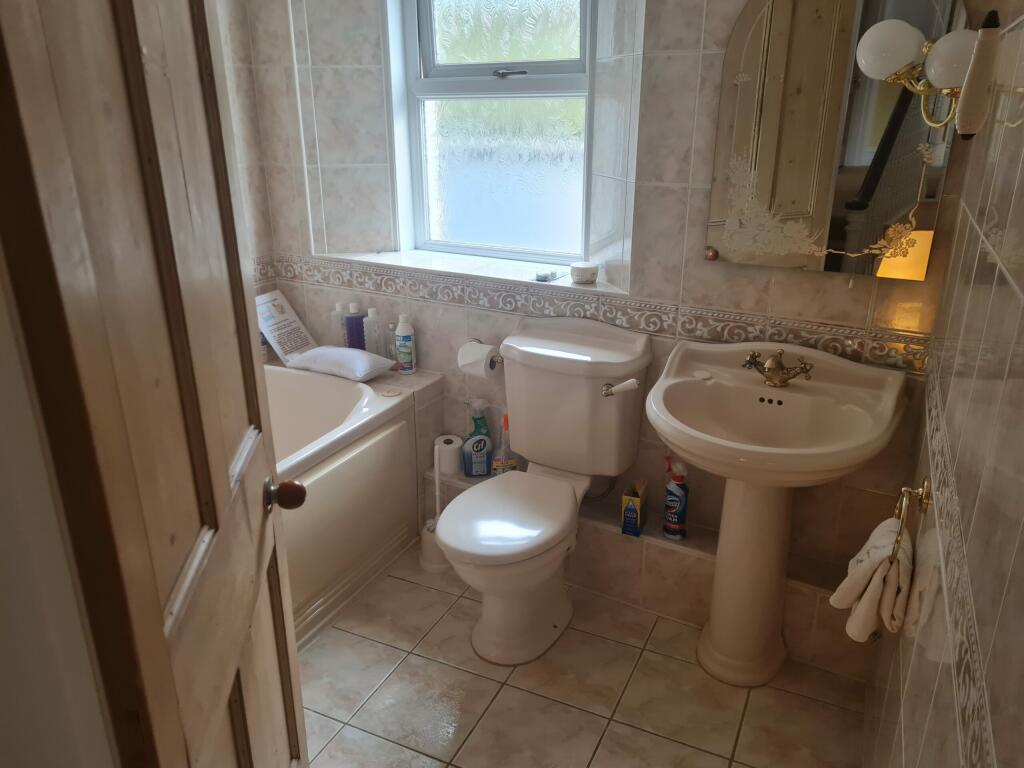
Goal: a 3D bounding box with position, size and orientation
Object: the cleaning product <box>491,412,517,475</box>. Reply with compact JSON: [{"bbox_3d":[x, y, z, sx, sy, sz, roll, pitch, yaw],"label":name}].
[{"bbox_3d":[-0.027,0.215,2.623,0.095,0.265,0.075,5,19,12],"label":"cleaning product"}]

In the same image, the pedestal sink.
[{"bbox_3d":[0.607,0.371,2.023,0.610,0.867,0.540,11,22,29],"label":"pedestal sink"}]

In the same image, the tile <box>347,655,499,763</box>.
[{"bbox_3d":[-0.218,0.836,2.002,0.298,0.012,0.298,9,21,24],"label":"tile"}]

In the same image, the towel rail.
[{"bbox_3d":[0.783,0.284,1.531,0.055,0.180,0.155,10,22,23],"label":"towel rail"}]

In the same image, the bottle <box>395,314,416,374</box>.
[{"bbox_3d":[-0.383,-0.147,2.753,0.072,0.210,0.062,5,19,12],"label":"bottle"}]

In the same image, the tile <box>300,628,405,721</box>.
[{"bbox_3d":[-0.475,0.794,2.123,0.266,0.010,0.297,10,22,23],"label":"tile"}]

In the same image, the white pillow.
[{"bbox_3d":[-0.614,-0.088,2.785,0.345,0.078,0.190,11,22,29],"label":"white pillow"}]

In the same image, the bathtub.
[{"bbox_3d":[-1.020,0.497,2.120,0.735,0.559,1.700,9,22,24],"label":"bathtub"}]

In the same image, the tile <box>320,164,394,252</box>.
[{"bbox_3d":[-0.551,-0.624,2.747,0.240,0.307,0.010,-5,21,-16],"label":"tile"}]

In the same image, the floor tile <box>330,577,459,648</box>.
[{"bbox_3d":[-0.348,0.701,2.378,0.266,0.010,0.297,10,22,23],"label":"floor tile"}]

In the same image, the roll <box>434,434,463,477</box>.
[{"bbox_3d":[-0.221,0.249,2.721,0.101,0.105,0.101,0,20,0],"label":"roll"}]

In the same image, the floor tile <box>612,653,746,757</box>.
[{"bbox_3d":[0.451,0.836,2.025,0.298,0.010,0.298,9,22,24],"label":"floor tile"}]

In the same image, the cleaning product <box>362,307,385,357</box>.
[{"bbox_3d":[-0.508,-0.173,2.822,0.074,0.214,0.060,6,20,15],"label":"cleaning product"}]

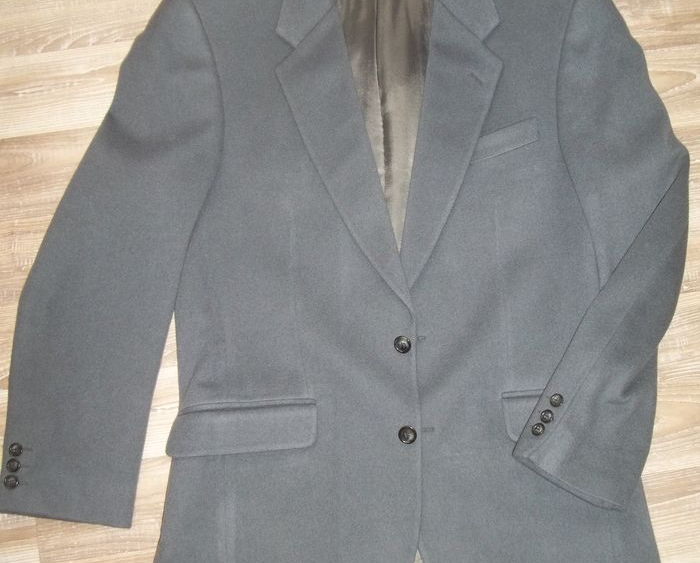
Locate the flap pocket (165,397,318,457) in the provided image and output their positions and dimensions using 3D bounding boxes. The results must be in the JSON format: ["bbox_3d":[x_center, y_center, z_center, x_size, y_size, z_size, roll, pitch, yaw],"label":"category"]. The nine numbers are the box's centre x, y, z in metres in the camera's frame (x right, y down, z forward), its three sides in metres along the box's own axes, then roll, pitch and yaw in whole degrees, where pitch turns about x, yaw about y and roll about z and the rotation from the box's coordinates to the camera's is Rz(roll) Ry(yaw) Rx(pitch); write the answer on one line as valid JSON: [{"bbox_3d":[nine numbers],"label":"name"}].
[{"bbox_3d":[-0.118,0.161,0.943,0.168,0.015,0.052,-4,84,-1],"label":"flap pocket"}]

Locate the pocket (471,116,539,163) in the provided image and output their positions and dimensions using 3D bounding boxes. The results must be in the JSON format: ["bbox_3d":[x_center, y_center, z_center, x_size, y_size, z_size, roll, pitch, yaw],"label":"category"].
[{"bbox_3d":[0.168,-0.157,0.975,0.102,0.012,0.026,-20,84,-3],"label":"pocket"}]

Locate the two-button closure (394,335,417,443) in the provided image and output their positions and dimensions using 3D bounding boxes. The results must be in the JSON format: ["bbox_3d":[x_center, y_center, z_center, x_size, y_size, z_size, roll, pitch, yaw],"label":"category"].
[{"bbox_3d":[0.061,0.119,0.949,0.021,0.009,0.118,-3,84,-1],"label":"two-button closure"}]

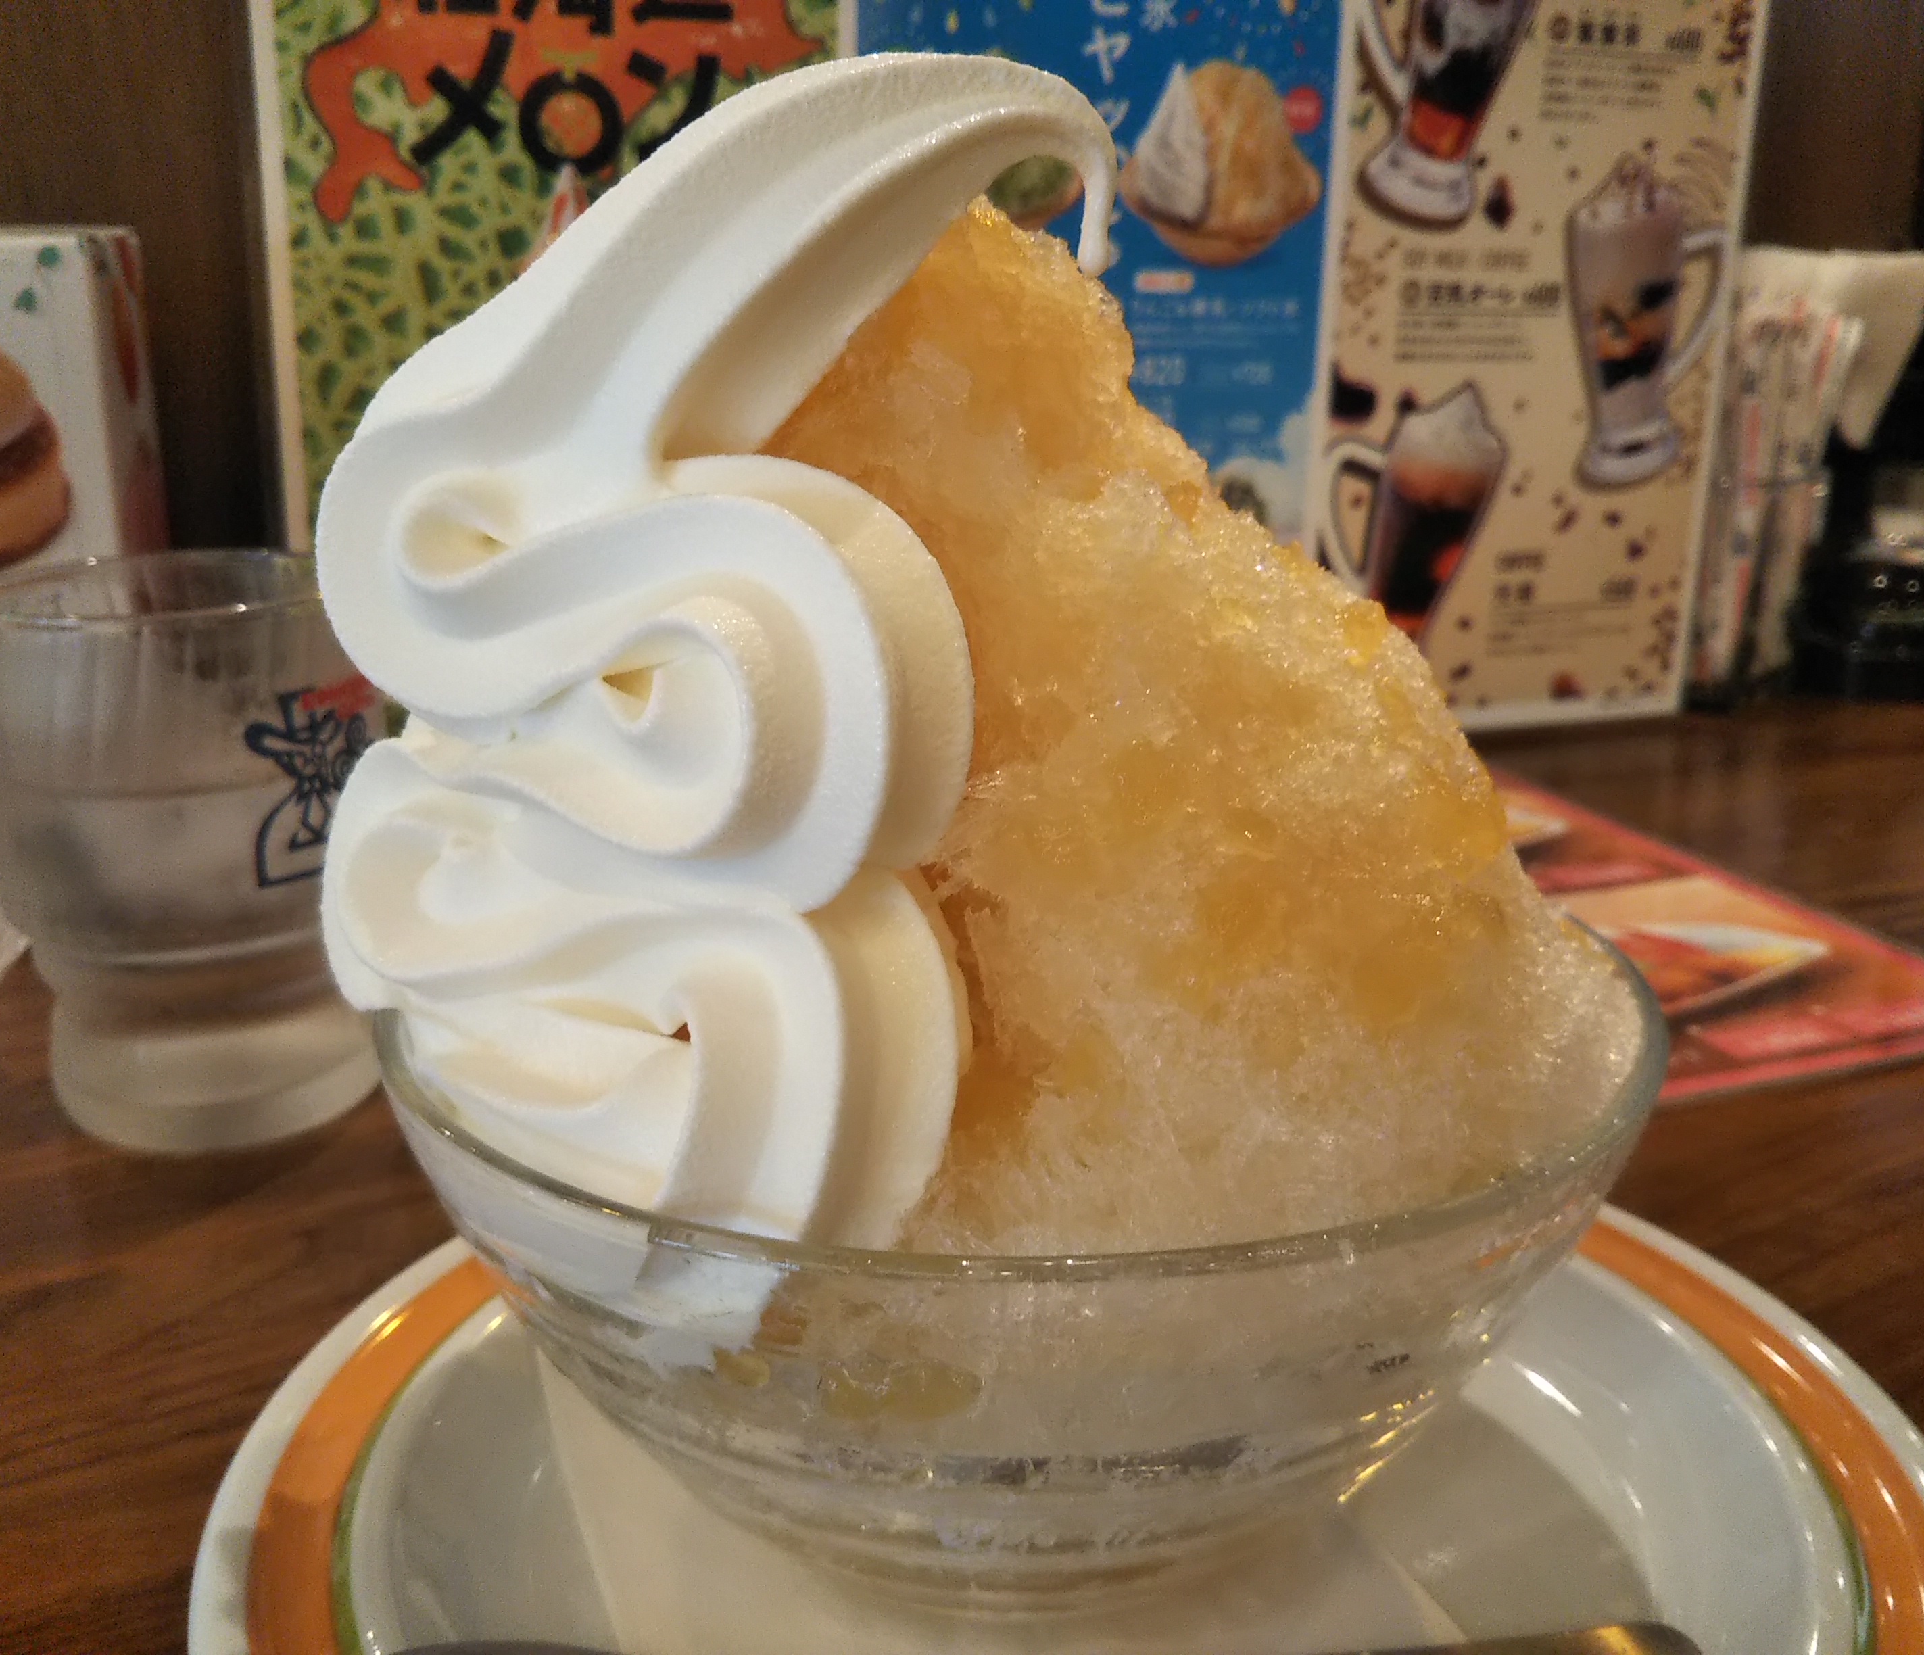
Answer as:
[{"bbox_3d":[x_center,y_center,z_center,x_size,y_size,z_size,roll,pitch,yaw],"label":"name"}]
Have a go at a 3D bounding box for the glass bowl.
[{"bbox_3d":[0.006,0.045,0.233,0.144,0.063,0.144,0,16,0],"label":"glass bowl"}]

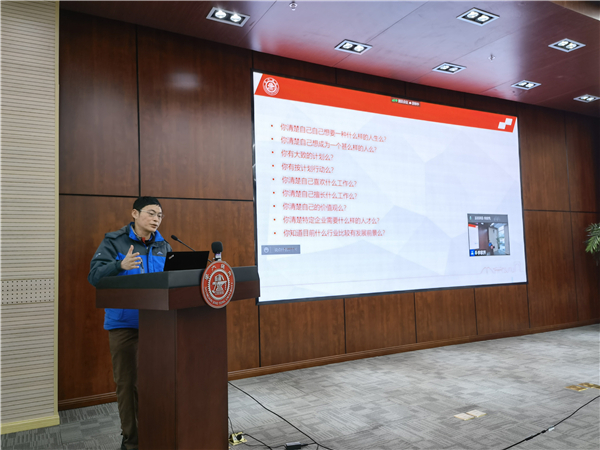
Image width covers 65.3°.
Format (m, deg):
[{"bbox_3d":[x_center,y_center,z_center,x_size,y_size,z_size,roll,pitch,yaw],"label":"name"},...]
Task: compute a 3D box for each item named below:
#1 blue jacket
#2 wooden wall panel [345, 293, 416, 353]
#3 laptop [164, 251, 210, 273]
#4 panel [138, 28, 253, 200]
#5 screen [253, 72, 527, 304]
[{"bbox_3d":[-1.134,0.347,3.150,0.400,0.710,0.540,-4,-5,37],"label":"blue jacket"},{"bbox_3d":[1.019,1.204,5.869,1.114,0.657,0.040,0,-4,-29],"label":"wooden wall panel"},{"bbox_3d":[-0.741,0.270,2.781,0.250,0.210,0.320,-4,-5,35],"label":"laptop"},{"bbox_3d":[-1.058,-1.116,4.913,1.223,1.708,0.040,0,-4,-29],"label":"panel"},{"bbox_3d":[1.496,-0.424,6.242,4.563,2.613,0.080,0,-4,-29],"label":"screen"}]

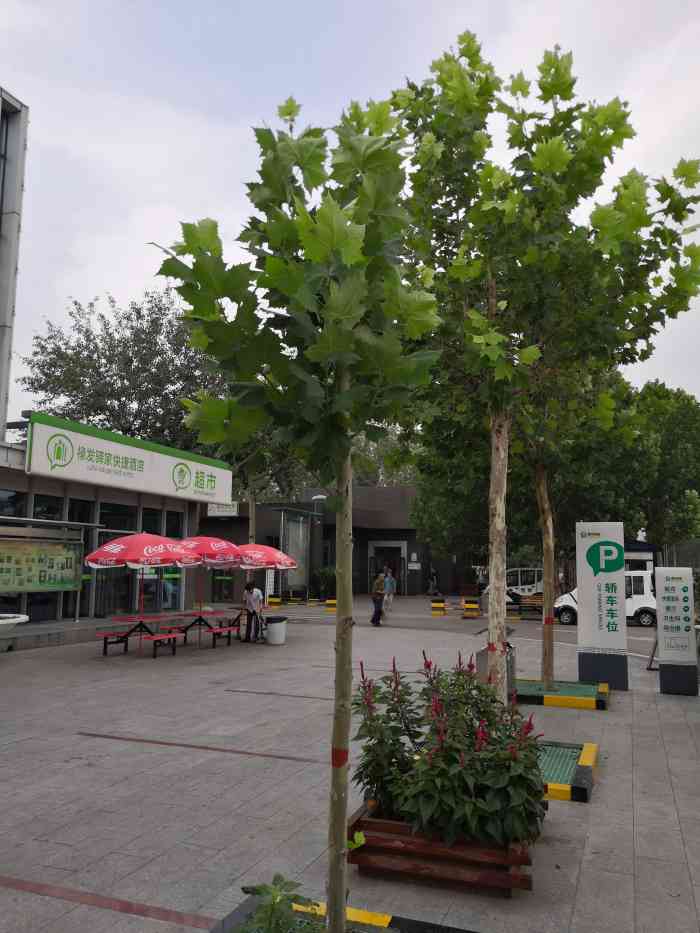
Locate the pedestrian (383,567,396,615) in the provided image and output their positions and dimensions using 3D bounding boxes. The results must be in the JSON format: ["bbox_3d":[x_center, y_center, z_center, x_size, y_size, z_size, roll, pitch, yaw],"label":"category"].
[{"bbox_3d":[1.458,4.637,27.000,0.500,1.700,0.380,0,-7,6],"label":"pedestrian"}]

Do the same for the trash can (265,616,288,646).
[{"bbox_3d":[-1.710,3.866,17.000,0.500,0.670,0.500,1,-7,-6],"label":"trash can"}]

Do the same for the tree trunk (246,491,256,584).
[{"bbox_3d":[-2.968,2.781,22.000,0.200,3.900,0.200,-2,-7,21],"label":"tree trunk"}]

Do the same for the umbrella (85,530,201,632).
[{"bbox_3d":[-4.070,2.320,14.170,2.320,2.050,2.320,-2,-8,21],"label":"umbrella"}]

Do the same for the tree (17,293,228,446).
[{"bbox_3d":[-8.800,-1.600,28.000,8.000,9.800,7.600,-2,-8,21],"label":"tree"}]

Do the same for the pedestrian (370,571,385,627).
[{"bbox_3d":[0.863,4.203,23.000,0.460,1.680,0.360,-5,-9,37],"label":"pedestrian"}]

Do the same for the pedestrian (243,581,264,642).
[{"bbox_3d":[-2.372,3.546,17.800,0.520,1.530,0.450,-1,-7,14],"label":"pedestrian"}]

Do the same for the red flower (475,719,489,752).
[{"bbox_3d":[0.732,1.497,4.050,0.078,0.185,0.076,-2,-8,21],"label":"red flower"}]

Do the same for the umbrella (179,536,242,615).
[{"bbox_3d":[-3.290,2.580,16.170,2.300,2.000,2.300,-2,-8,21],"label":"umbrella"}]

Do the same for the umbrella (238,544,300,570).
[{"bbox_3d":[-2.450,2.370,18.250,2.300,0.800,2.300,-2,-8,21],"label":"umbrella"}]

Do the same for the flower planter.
[{"bbox_3d":[0.679,2.281,4.675,1.050,0.320,1.240,-2,-7,18],"label":"flower planter"}]

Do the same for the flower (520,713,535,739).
[{"bbox_3d":[1.024,1.495,4.200,0.080,0.150,0.075,-2,-8,21],"label":"flower"}]

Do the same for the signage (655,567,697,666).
[{"bbox_3d":[4.610,2.220,10.310,0.500,1.570,0.170,-2,-8,21],"label":"signage"}]

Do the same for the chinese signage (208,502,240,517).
[{"bbox_3d":[-4.764,1.594,27.300,1.250,0.600,0.150,-2,-7,21],"label":"chinese signage"}]

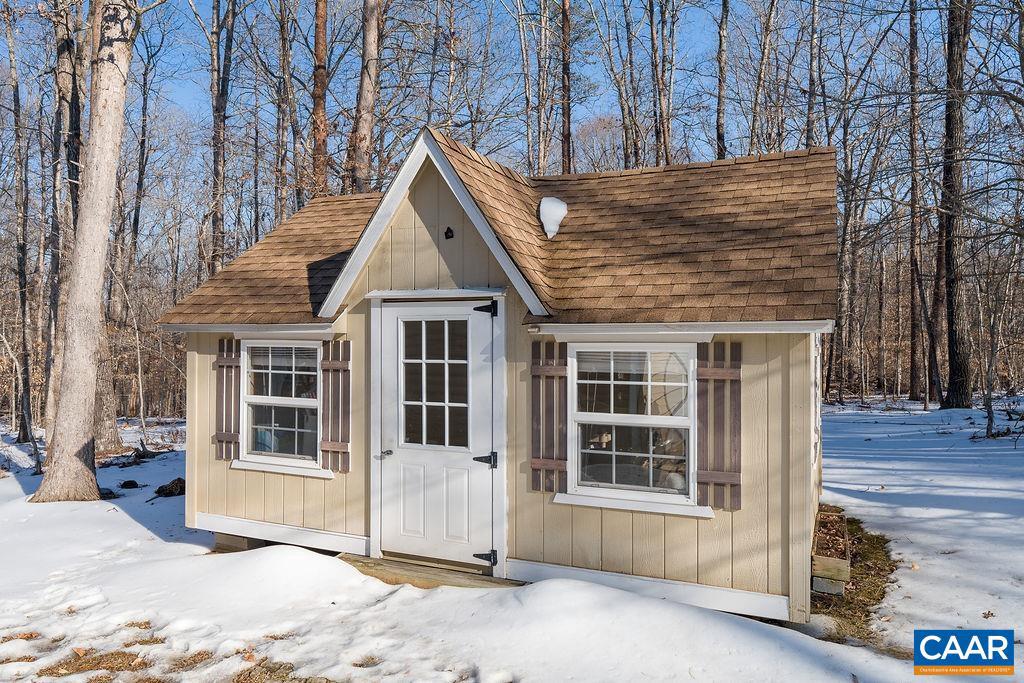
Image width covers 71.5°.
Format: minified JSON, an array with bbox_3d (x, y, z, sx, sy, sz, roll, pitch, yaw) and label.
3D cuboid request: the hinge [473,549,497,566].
[{"bbox_3d":[-0.183,1.486,4.878,0.186,0.112,0.022,0,0,24],"label":"hinge"}]

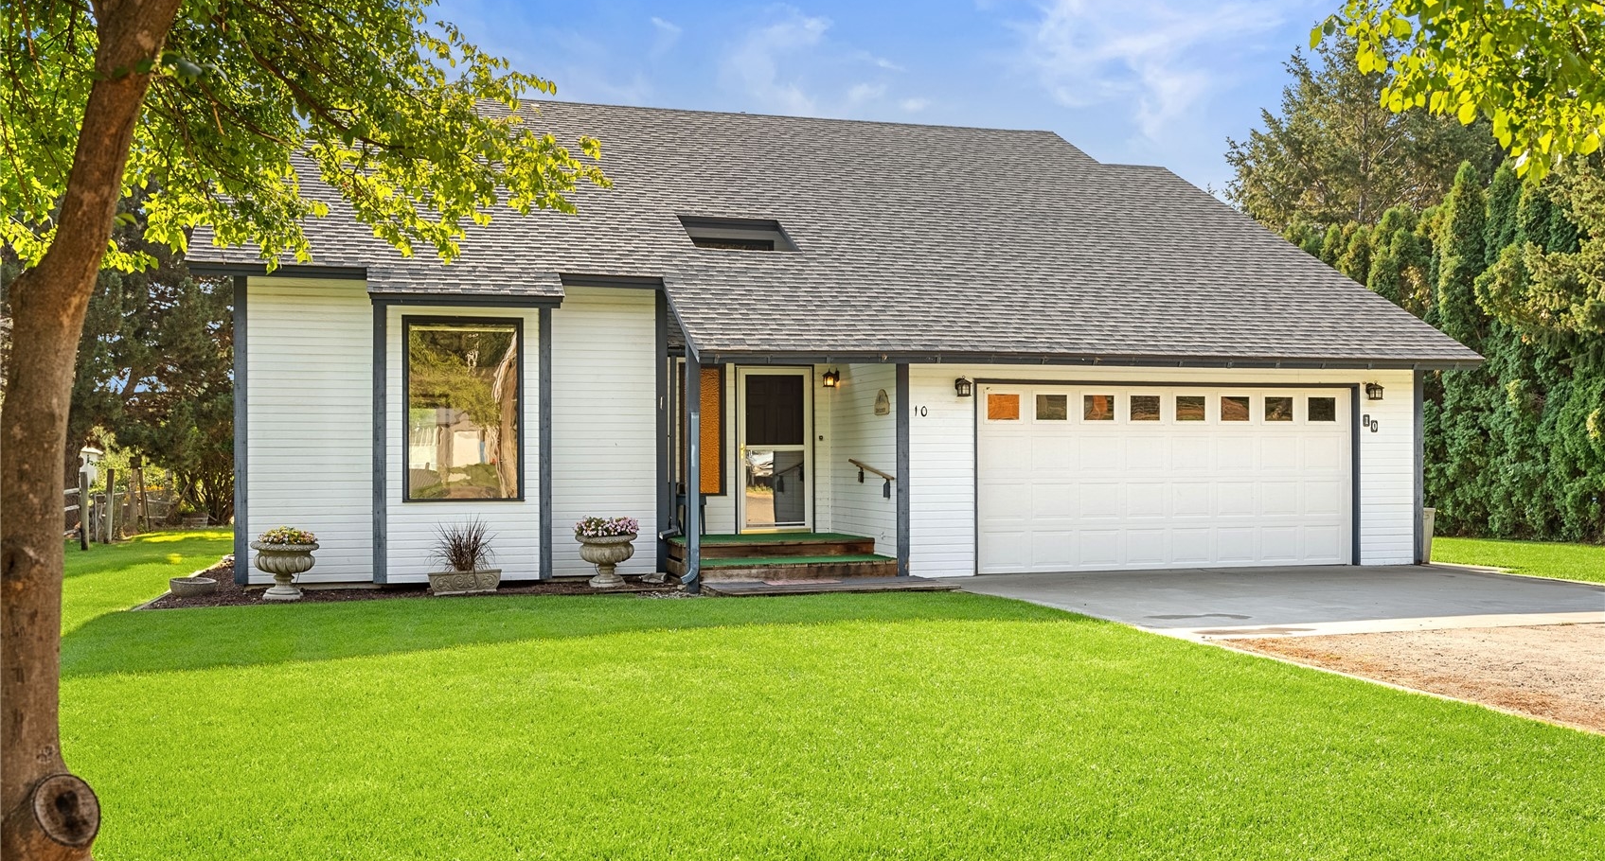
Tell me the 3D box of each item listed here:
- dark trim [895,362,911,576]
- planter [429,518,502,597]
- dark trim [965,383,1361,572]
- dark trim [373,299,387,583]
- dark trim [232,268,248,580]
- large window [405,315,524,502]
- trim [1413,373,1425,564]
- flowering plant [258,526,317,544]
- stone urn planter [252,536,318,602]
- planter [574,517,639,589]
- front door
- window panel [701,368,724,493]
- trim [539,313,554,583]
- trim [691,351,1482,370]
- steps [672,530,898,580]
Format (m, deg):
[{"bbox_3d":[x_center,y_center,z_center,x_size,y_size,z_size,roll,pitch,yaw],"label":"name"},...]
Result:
[{"bbox_3d":[1.099,0.426,16.120,0.145,2.350,0.060,0,-1,-16],"label":"dark trim"},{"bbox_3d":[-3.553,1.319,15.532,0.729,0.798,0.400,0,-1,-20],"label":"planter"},{"bbox_3d":[4.273,0.554,17.160,4.900,2.140,0.080,0,-1,-16],"label":"dark trim"},{"bbox_3d":[-4.616,0.143,16.071,0.147,3.046,0.075,0,-1,-16],"label":"dark trim"},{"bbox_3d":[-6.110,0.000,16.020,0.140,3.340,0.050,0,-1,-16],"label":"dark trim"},{"bbox_3d":[-3.735,-0.235,16.210,1.300,2.060,0.070,0,-1,-16],"label":"large window"},{"bbox_3d":[7.588,0.442,18.135,0.152,2.390,0.075,0,-1,-16],"label":"trim"},{"bbox_3d":[-5.407,1.102,15.450,0.600,0.190,0.560,0,-1,-16],"label":"flowering plant"},{"bbox_3d":[-5.436,1.461,15.450,0.690,0.580,0.690,0,-1,-16],"label":"stone urn planter"},{"bbox_3d":[-2.170,1.356,16.348,0.691,0.761,0.691,0,-1,-16],"label":"planter"},{"bbox_3d":[-0.342,0.243,18.475,0.966,2.067,0.080,0,-1,-16],"label":"front door"},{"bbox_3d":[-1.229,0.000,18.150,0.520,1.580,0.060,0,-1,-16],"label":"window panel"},{"bbox_3d":[-2.895,0.142,16.569,0.154,3.067,0.075,0,-1,-16],"label":"trim"},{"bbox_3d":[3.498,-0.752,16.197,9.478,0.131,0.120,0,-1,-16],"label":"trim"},{"bbox_3d":[-0.412,1.443,17.111,2.320,0.385,2.534,0,-1,-16],"label":"steps"}]

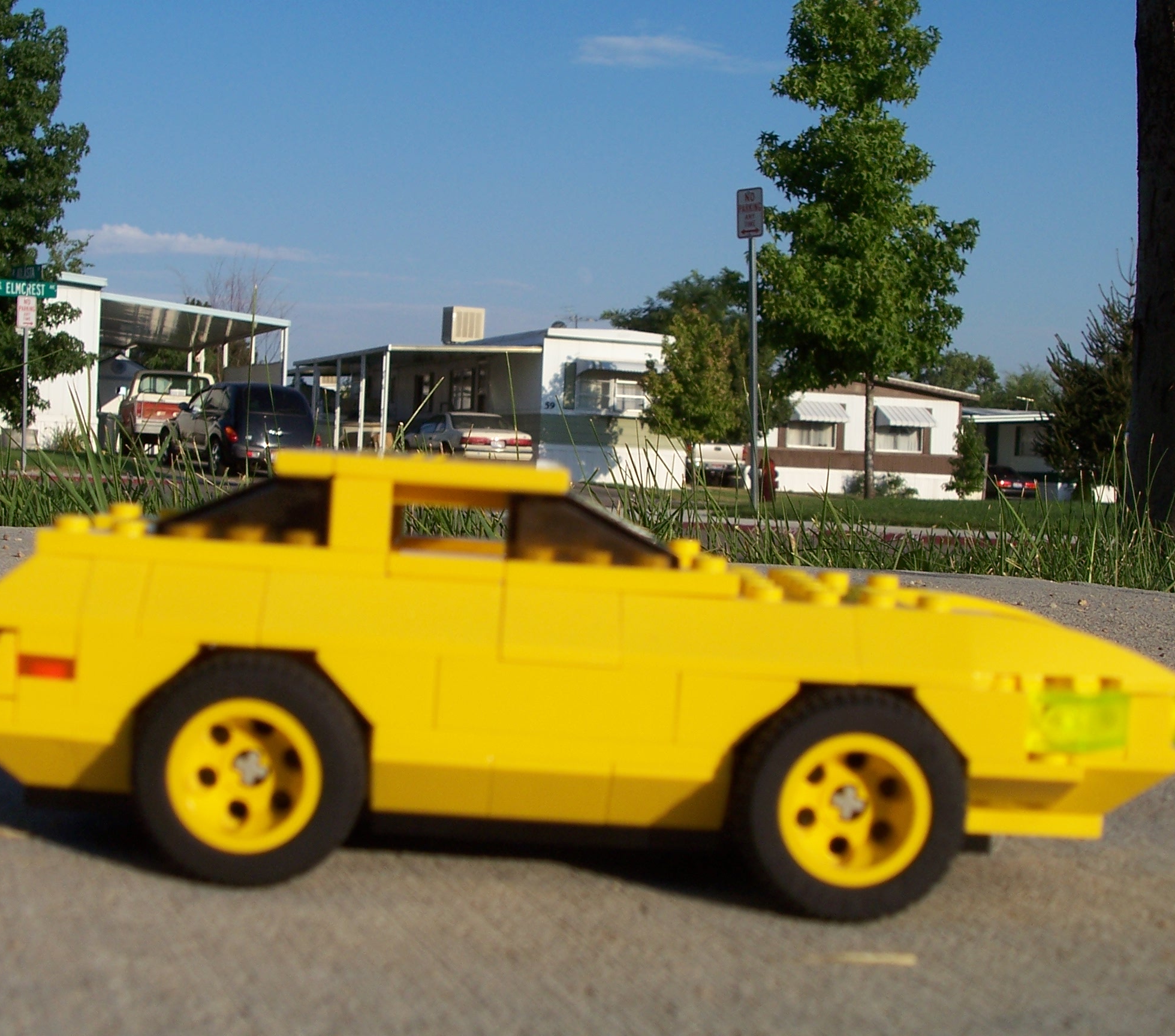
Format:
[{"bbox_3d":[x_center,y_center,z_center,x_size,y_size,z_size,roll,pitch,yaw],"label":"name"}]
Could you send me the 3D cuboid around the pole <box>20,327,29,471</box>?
[{"bbox_3d":[-8.174,-1.859,29.000,0.060,2.400,0.060,1,2,-16],"label":"pole"}]

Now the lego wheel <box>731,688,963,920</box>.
[{"bbox_3d":[0.054,0.058,0.408,0.043,0.043,0.021,3,1,0],"label":"lego wheel"}]

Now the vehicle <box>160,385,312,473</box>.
[{"bbox_3d":[-6.080,-1.560,34.500,1.720,1.600,4.280,2,3,-28],"label":"vehicle"}]

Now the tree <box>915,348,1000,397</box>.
[{"bbox_3d":[17.598,-4.599,95.000,4.600,6.600,4.600,3,2,0],"label":"tree"}]

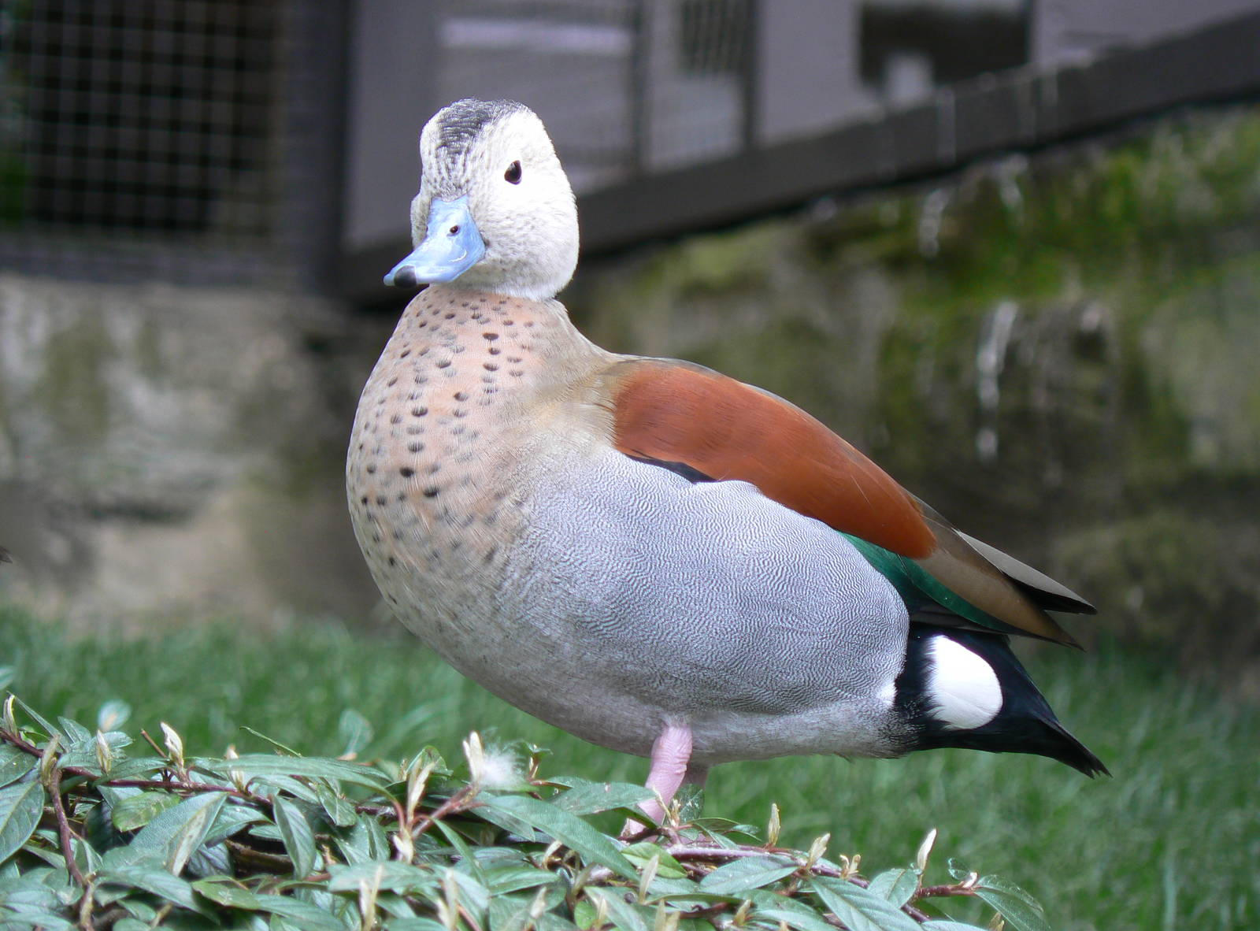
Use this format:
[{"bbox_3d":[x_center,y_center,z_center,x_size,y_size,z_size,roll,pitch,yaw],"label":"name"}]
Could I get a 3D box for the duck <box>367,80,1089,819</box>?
[{"bbox_3d":[0.032,0.001,2.680,0.256,0.230,0.118,-1,3,-25],"label":"duck"}]

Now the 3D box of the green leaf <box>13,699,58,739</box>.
[{"bbox_3d":[-0.182,0.077,2.640,0.004,0.022,0.010,-33,35,20],"label":"green leaf"}]

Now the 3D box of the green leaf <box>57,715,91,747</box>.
[{"bbox_3d":[-0.156,0.075,2.420,0.008,0.015,0.004,-39,-14,-34],"label":"green leaf"}]

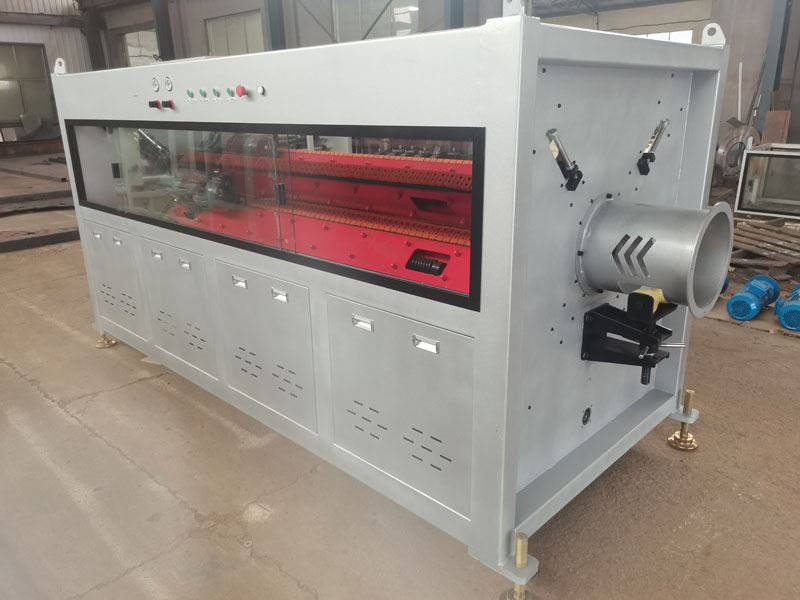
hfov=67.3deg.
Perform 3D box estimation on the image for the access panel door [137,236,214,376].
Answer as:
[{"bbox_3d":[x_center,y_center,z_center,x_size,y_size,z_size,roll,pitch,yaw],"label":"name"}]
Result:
[{"bbox_3d":[-1.166,0.026,3.172,0.699,0.644,0.020,16,24,42],"label":"access panel door"}]

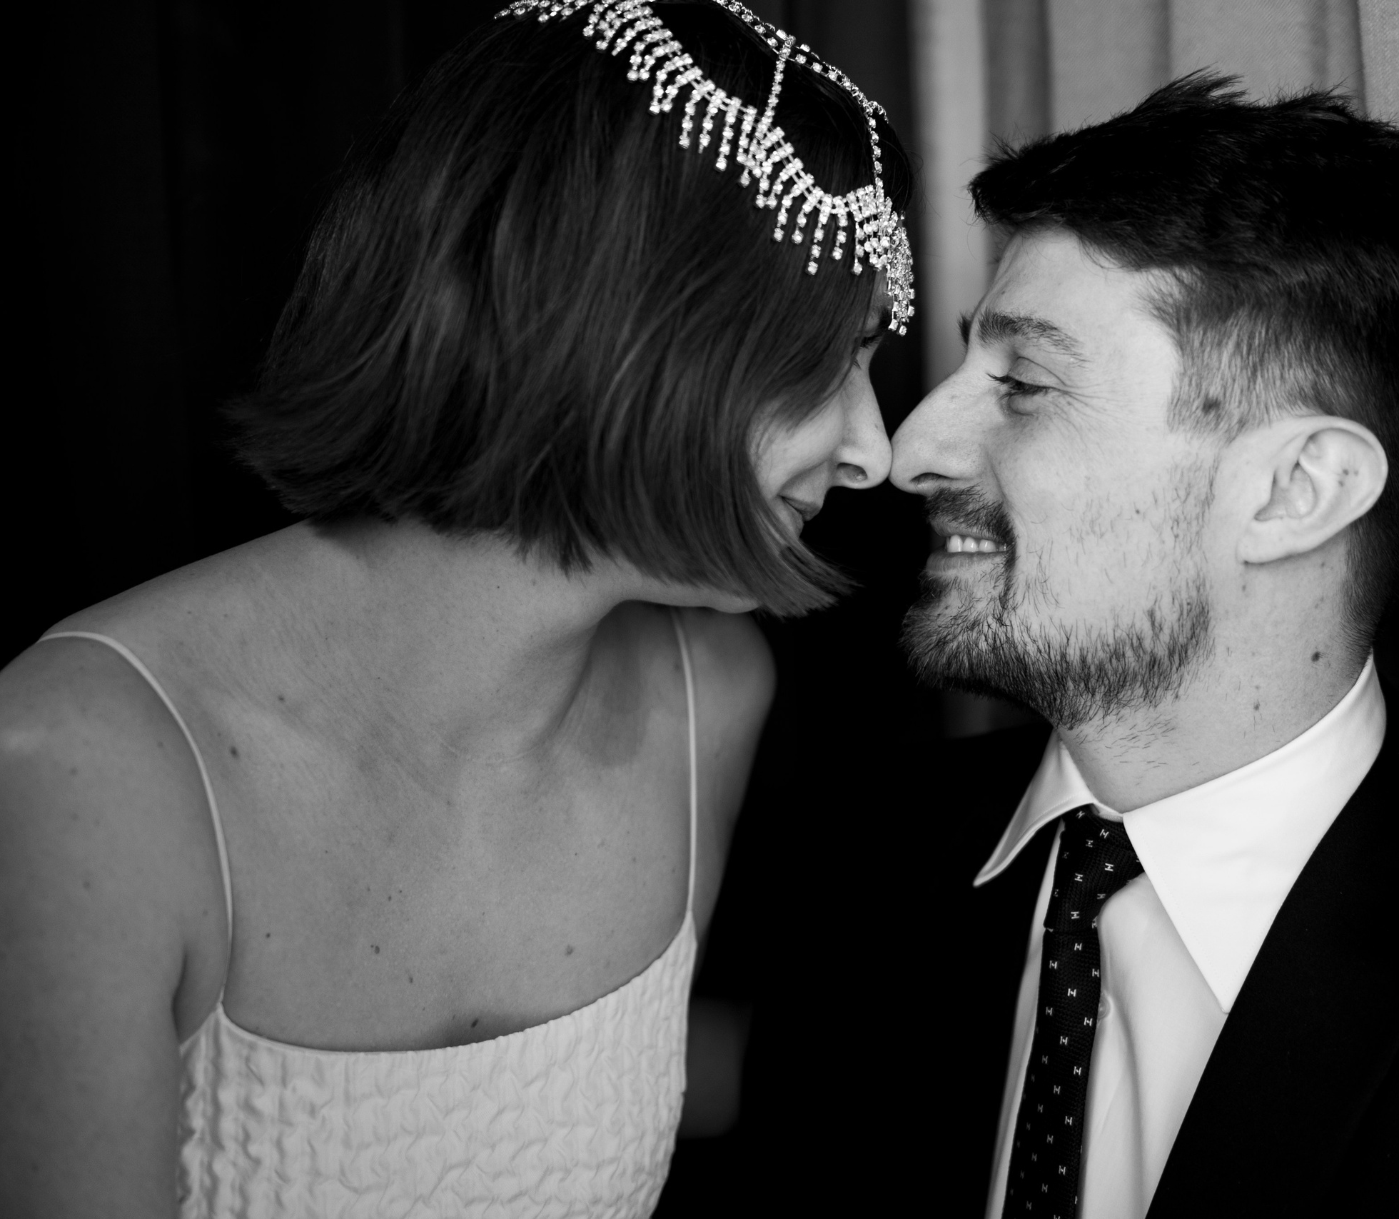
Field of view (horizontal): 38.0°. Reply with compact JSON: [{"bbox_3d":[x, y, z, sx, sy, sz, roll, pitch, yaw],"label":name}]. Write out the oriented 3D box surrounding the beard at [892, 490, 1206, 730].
[{"bbox_3d":[0.138,-0.003,0.830,0.108,0.098,0.135,12,2,-5],"label":"beard"}]

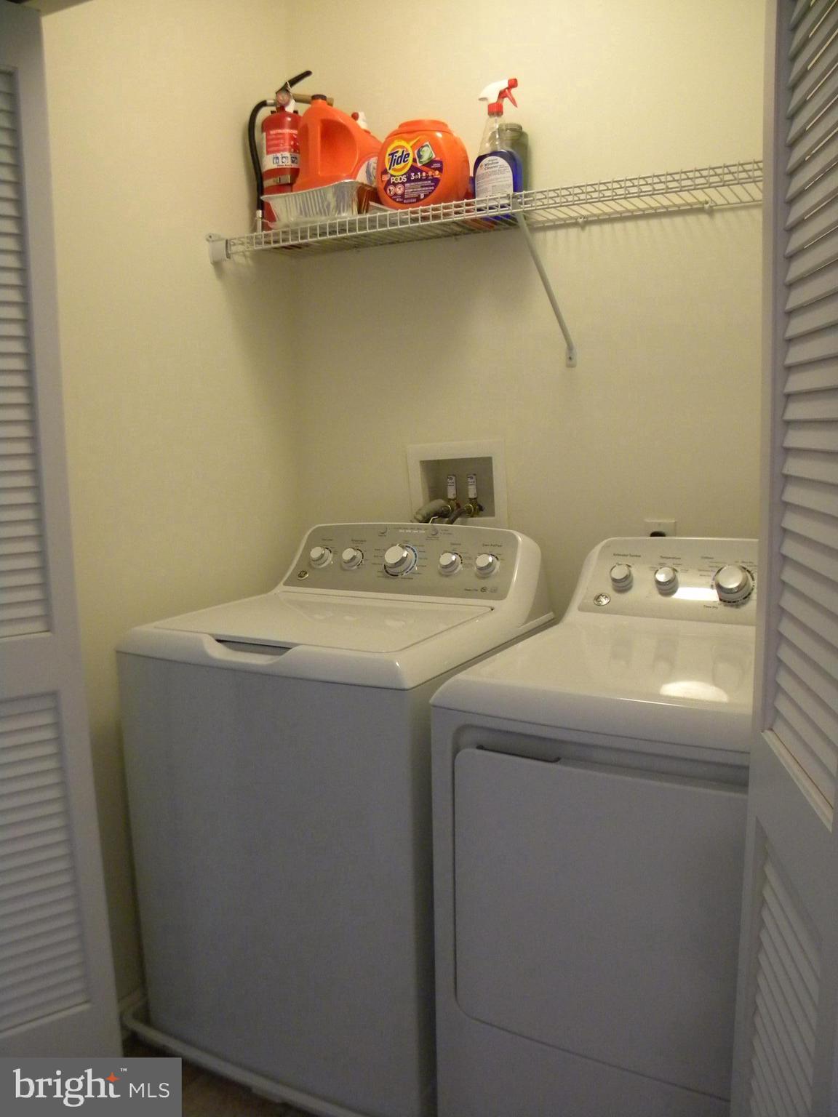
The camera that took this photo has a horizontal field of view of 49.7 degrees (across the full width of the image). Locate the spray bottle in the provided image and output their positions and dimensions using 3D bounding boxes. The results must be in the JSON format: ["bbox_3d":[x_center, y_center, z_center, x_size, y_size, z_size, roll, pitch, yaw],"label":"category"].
[{"bbox_3d":[0.169,-0.880,1.945,0.106,0.270,0.066,3,9,27],"label":"spray bottle"}]

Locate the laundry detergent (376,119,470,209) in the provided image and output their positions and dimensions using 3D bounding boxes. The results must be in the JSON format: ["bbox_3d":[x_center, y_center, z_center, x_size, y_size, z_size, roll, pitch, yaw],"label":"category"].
[{"bbox_3d":[0.008,-0.844,1.978,0.205,0.196,0.148,2,9,18],"label":"laundry detergent"}]

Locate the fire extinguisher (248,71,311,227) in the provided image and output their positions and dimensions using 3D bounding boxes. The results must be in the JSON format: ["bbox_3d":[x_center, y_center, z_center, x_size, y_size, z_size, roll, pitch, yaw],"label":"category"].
[{"bbox_3d":[-0.338,-0.965,2.190,0.163,0.390,0.112,-2,8,-6],"label":"fire extinguisher"}]

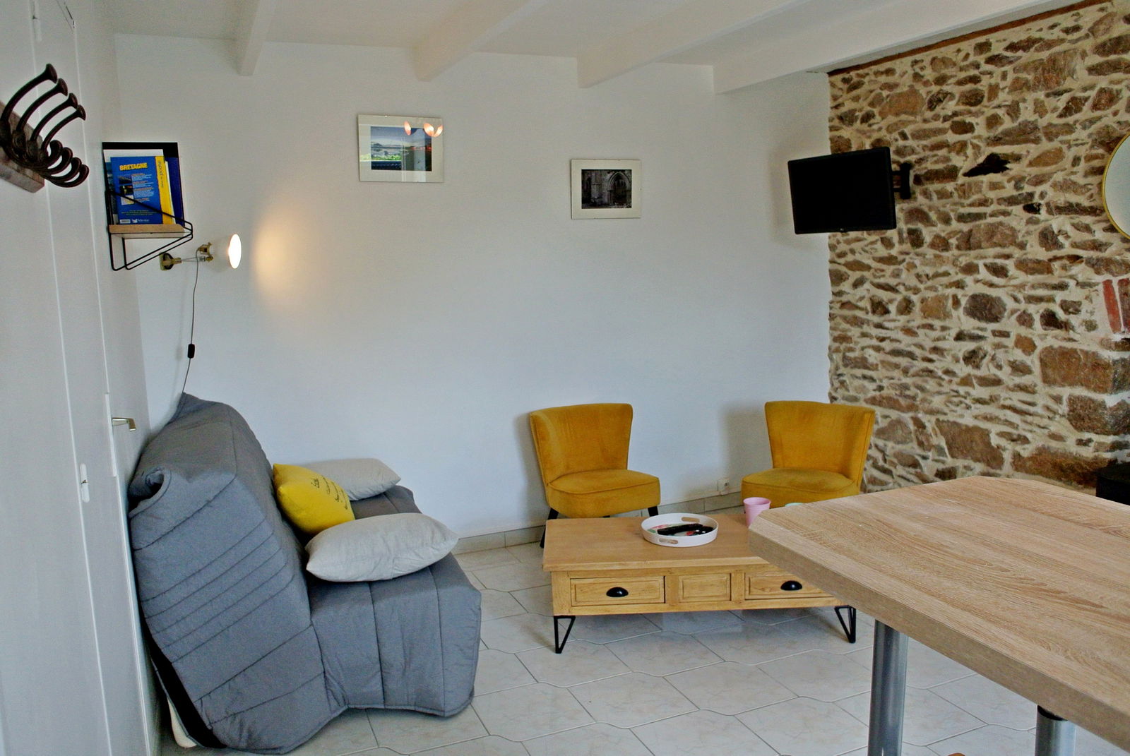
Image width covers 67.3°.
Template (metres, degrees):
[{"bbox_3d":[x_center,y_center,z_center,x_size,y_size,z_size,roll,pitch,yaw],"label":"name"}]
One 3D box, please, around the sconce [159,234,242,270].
[{"bbox_3d":[-1.515,-0.520,3.534,0.330,0.150,0.160,-3,9,-13],"label":"sconce"}]

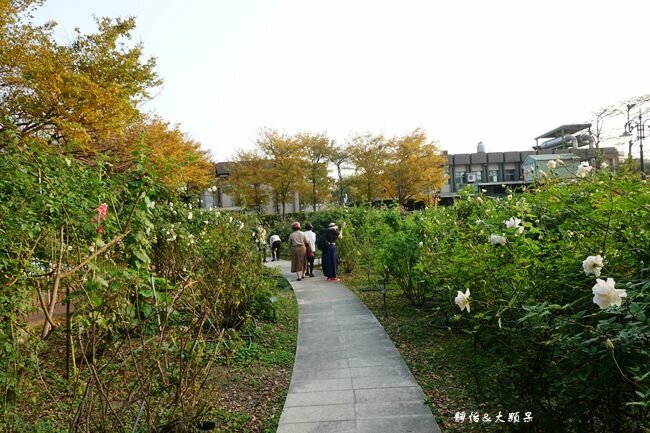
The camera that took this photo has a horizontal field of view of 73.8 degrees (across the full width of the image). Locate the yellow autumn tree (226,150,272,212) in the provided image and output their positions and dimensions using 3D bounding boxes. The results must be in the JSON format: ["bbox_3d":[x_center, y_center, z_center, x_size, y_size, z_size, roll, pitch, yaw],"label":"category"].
[{"bbox_3d":[-4.880,-1.234,28.000,3.000,6.320,3.000,0,-1,0],"label":"yellow autumn tree"}]

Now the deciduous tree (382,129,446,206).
[{"bbox_3d":[5.992,-1.975,29.000,4.300,7.830,4.300,0,-1,0],"label":"deciduous tree"}]

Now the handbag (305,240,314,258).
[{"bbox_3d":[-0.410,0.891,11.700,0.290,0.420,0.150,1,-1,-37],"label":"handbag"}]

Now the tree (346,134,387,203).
[{"bbox_3d":[2.943,-1.931,30.000,3.000,7.770,3.000,0,-1,0],"label":"tree"}]

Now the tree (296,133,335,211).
[{"bbox_3d":[-0.636,-1.841,29.000,2.800,7.560,2.800,0,-1,0],"label":"tree"}]

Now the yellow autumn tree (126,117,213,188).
[{"bbox_3d":[-7.318,-1.400,20.000,4.300,6.430,4.300,0,-1,0],"label":"yellow autumn tree"}]

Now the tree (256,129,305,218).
[{"bbox_3d":[-2.825,-1.833,27.500,3.100,7.510,3.100,0,-1,0],"label":"tree"}]

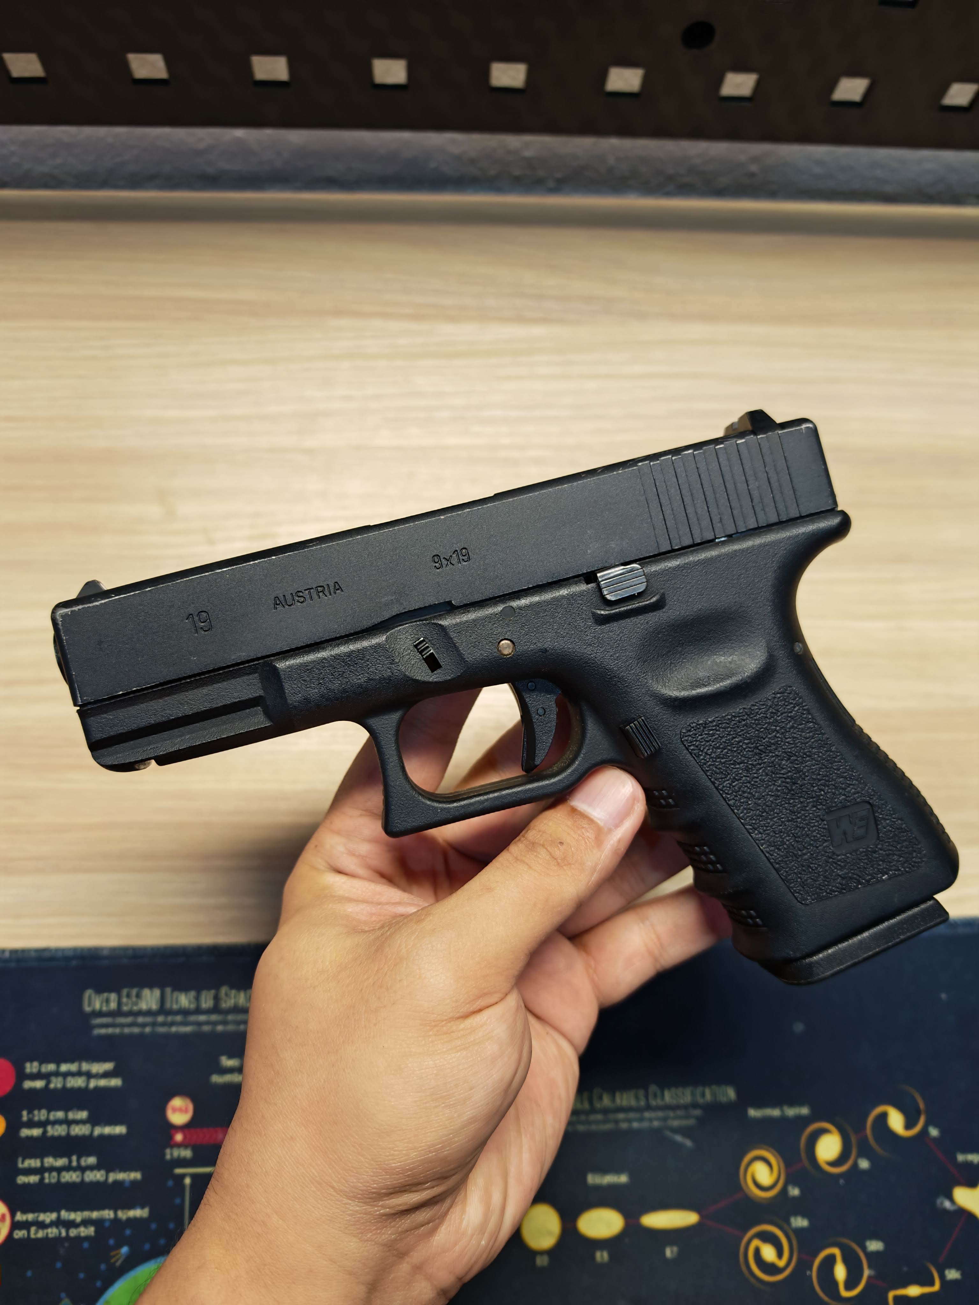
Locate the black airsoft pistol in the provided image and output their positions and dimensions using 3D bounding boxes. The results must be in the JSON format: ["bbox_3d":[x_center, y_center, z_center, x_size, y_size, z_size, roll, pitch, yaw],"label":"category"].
[{"bbox_3d":[0.008,0.025,0.211,0.186,0.031,0.131,-15,90,-5],"label":"black airsoft pistol"}]

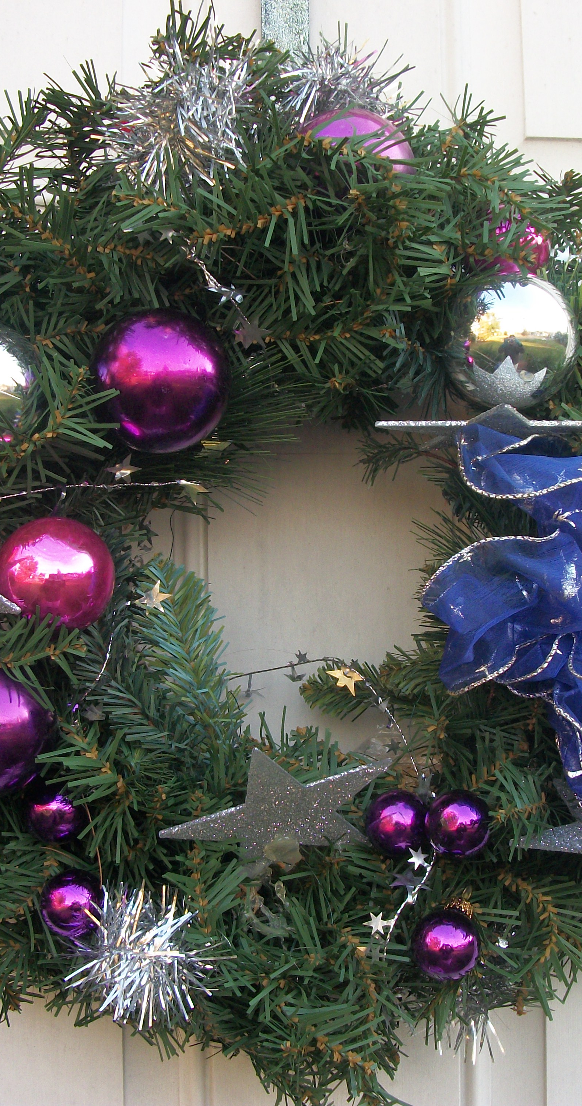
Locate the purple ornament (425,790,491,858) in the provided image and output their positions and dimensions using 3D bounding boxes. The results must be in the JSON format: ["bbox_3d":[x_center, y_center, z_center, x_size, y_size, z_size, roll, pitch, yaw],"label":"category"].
[{"bbox_3d":[0.085,0.137,0.690,0.033,0.034,0.033,0,-4,-4],"label":"purple ornament"}]

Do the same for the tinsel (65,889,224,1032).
[{"bbox_3d":[-0.071,0.195,0.655,0.075,0.070,0.066,0,-4,-3],"label":"tinsel"}]

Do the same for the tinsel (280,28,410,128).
[{"bbox_3d":[0.029,-0.247,0.715,0.068,0.060,0.058,0,-4,-3],"label":"tinsel"}]

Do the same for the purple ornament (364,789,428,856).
[{"bbox_3d":[0.051,0.131,0.660,0.032,0.033,0.032,0,-4,-3],"label":"purple ornament"}]

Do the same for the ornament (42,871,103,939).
[{"bbox_3d":[-0.105,0.170,0.658,0.032,0.033,0.032,0,-4,-3],"label":"ornament"}]

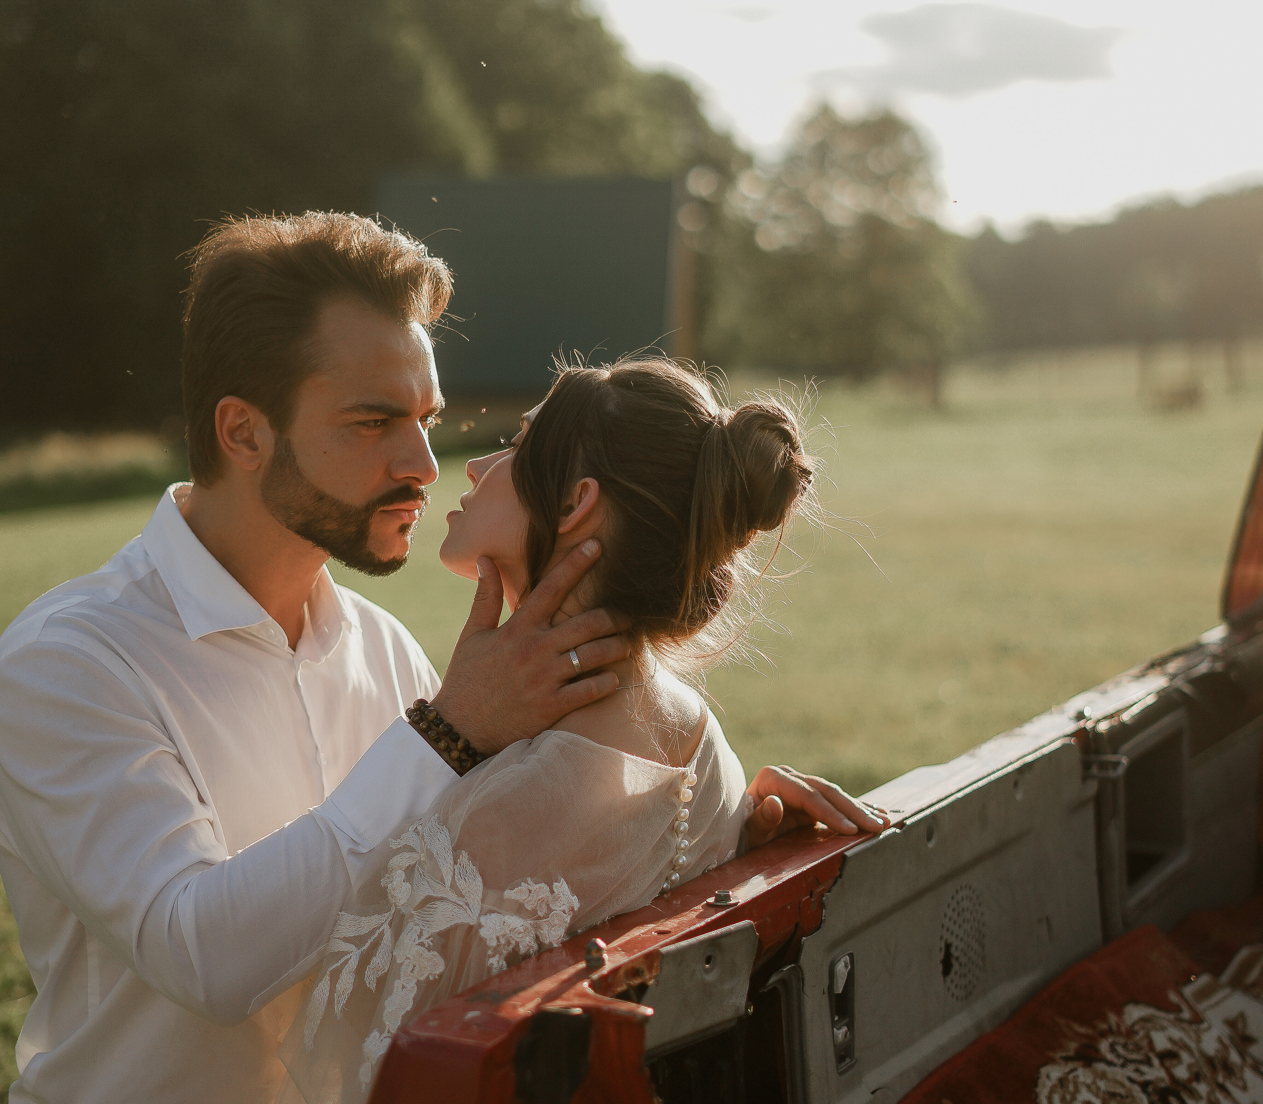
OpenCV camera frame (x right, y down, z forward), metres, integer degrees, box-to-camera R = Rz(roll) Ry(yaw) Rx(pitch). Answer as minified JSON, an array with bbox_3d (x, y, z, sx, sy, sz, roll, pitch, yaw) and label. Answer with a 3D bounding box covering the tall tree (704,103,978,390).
[{"bbox_3d":[7.600,-11.050,95.000,9.900,10.400,9.500,0,4,0],"label":"tall tree"}]

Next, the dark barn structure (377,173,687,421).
[{"bbox_3d":[-2.330,-5.800,60.000,6.800,5.550,5.200,0,5,4],"label":"dark barn structure"}]

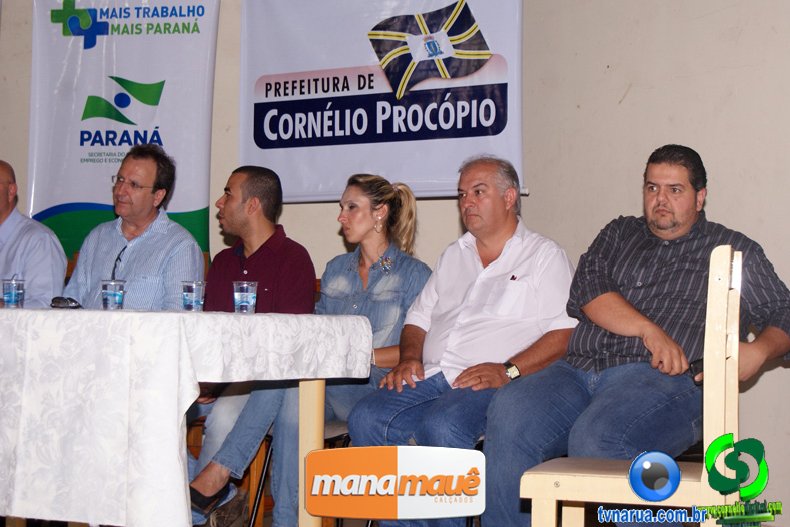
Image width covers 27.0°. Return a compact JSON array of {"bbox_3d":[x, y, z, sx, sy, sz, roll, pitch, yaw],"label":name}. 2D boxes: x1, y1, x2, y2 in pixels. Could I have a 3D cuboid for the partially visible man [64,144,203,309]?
[{"bbox_3d":[-0.920,0.255,5.180,0.540,1.290,0.780,0,0,28],"label":"partially visible man"}]

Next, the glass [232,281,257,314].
[{"bbox_3d":[-0.425,0.098,4.670,0.070,0.090,0.070,0,0,0],"label":"glass"}]

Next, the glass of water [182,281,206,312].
[{"bbox_3d":[-0.590,0.099,4.850,0.070,0.090,0.070,0,0,0],"label":"glass of water"}]

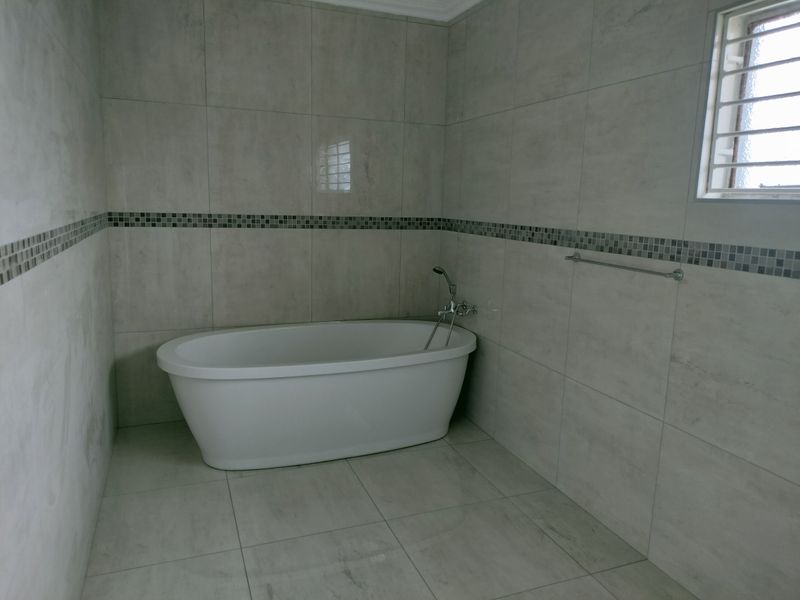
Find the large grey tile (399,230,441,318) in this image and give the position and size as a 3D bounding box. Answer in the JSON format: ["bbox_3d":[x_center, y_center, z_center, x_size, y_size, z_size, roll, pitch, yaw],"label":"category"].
[{"bbox_3d":[0.140,-0.166,4.137,0.282,0.594,0.010,-2,10,-20],"label":"large grey tile"}]

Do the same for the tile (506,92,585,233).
[{"bbox_3d":[0.696,-0.651,3.017,0.010,0.599,0.604,-2,10,-20],"label":"tile"}]

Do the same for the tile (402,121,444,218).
[{"bbox_3d":[0.154,-0.835,4.025,0.286,0.599,0.013,-2,10,-20],"label":"tile"}]

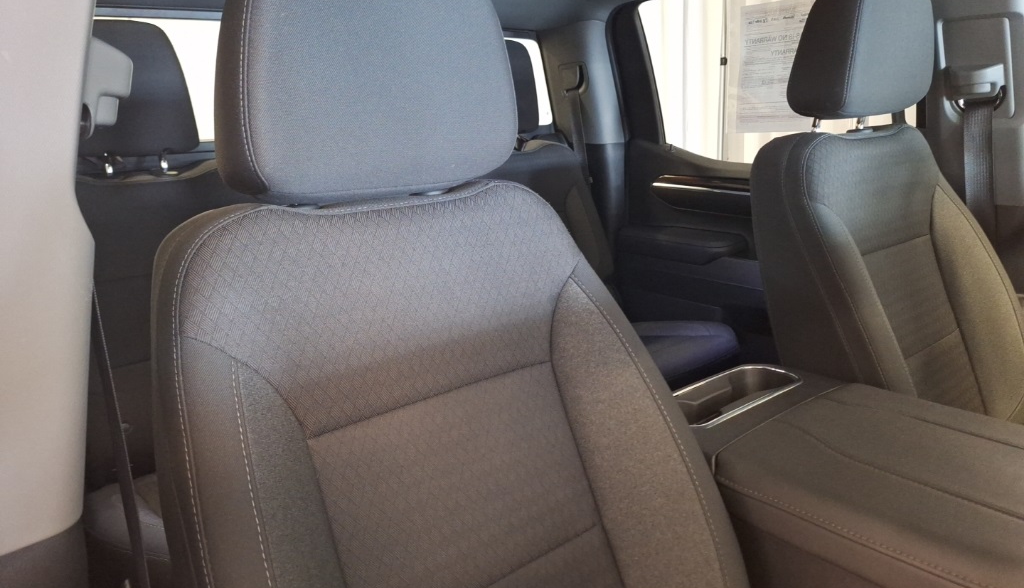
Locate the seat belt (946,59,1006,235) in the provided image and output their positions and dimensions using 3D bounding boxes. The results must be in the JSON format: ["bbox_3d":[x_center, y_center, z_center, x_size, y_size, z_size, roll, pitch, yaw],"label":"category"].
[{"bbox_3d":[0.831,-0.249,1.218,0.060,0.310,0.080,-20,16,-36],"label":"seat belt"}]

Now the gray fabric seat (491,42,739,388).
[{"bbox_3d":[0.105,-0.182,1.661,0.630,0.920,0.700,-13,17,-37],"label":"gray fabric seat"}]

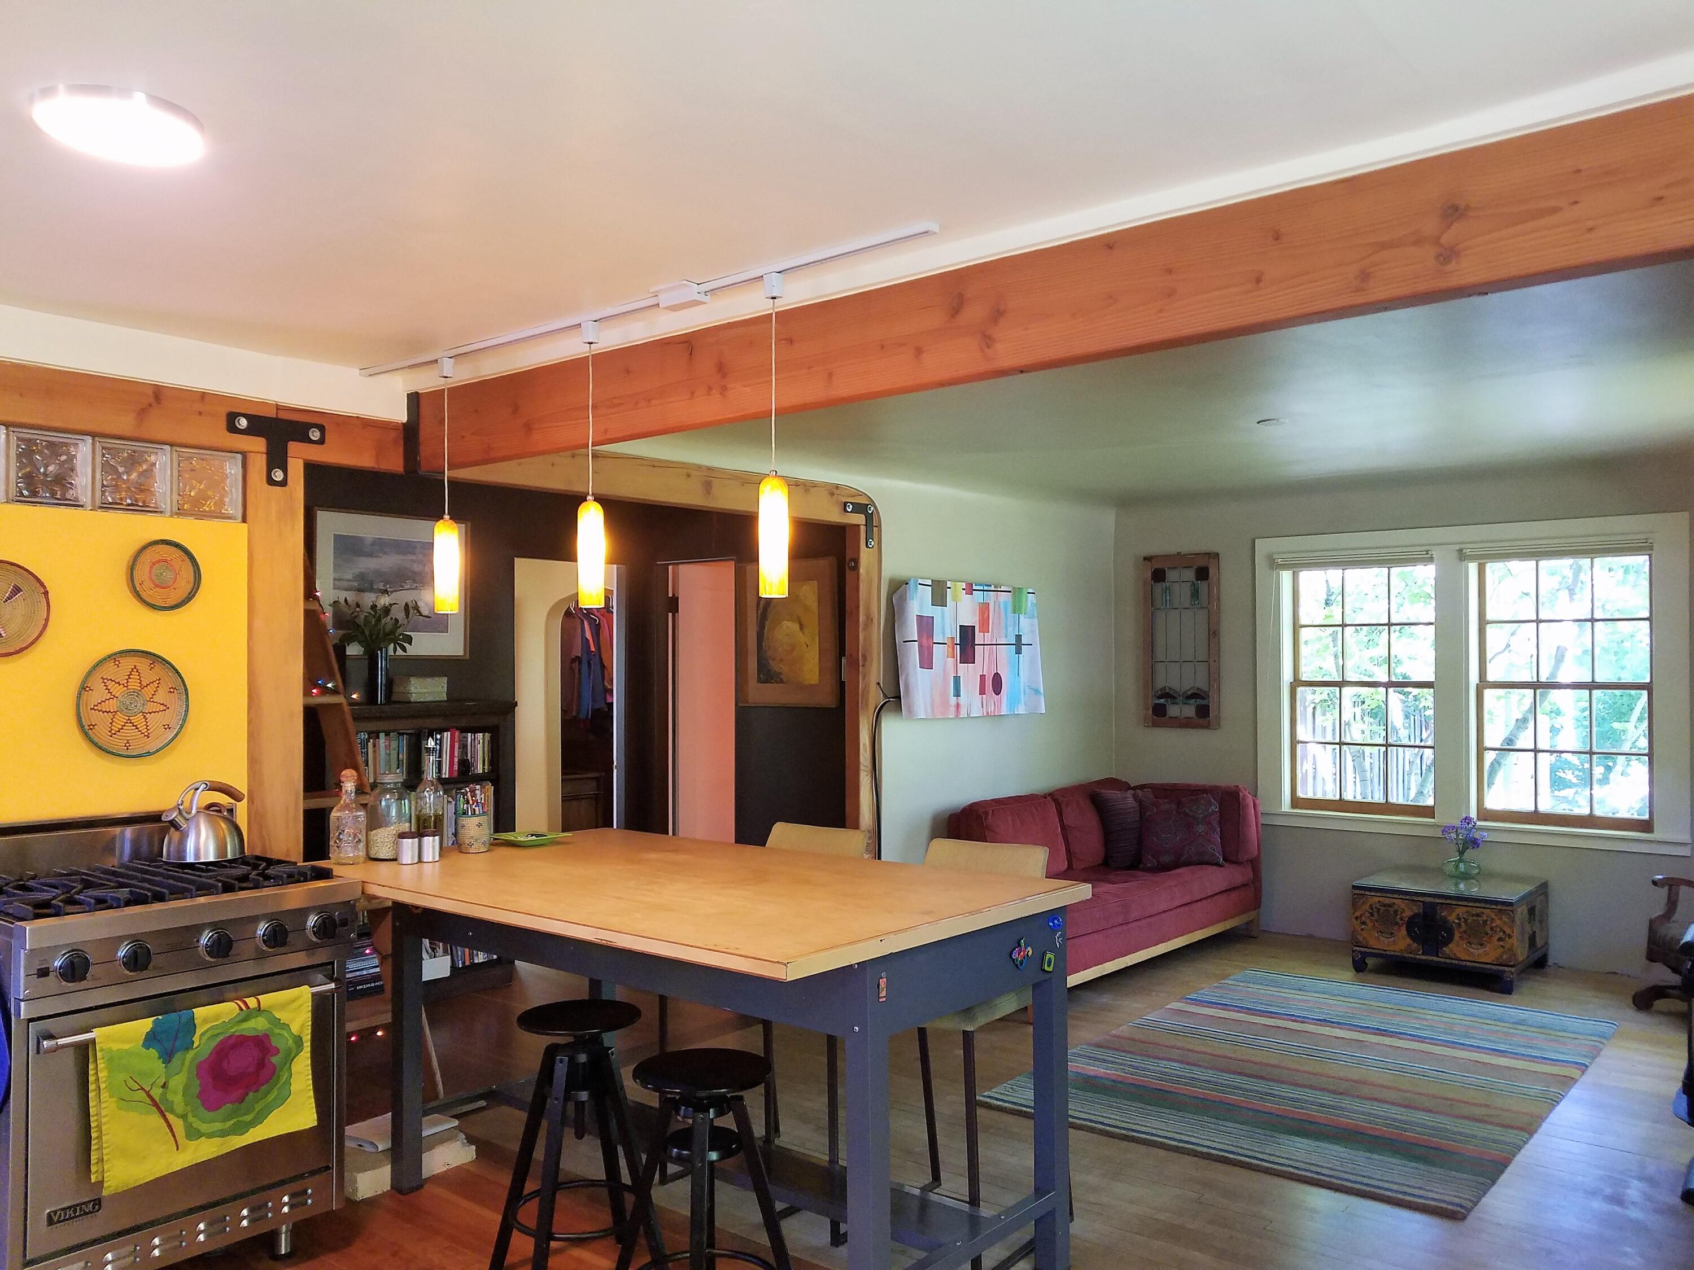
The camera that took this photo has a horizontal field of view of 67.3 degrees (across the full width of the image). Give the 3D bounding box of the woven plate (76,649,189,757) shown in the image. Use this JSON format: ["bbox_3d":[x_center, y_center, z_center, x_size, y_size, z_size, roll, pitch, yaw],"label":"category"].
[{"bbox_3d":[-1.964,0.187,3.497,0.050,0.299,0.295,-1,-2,40],"label":"woven plate"}]

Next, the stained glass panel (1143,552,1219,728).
[{"bbox_3d":[1.977,0.038,7.519,0.476,1.024,0.040,-1,-2,39],"label":"stained glass panel"}]

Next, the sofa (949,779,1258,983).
[{"bbox_3d":[1.202,1.216,6.439,0.890,0.855,2.330,-1,-2,40],"label":"sofa"}]

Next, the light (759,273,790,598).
[{"bbox_3d":[-0.169,-0.463,2.950,0.070,0.758,0.070,0,-1,0],"label":"light"}]

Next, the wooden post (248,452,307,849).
[{"bbox_3d":[-1.780,0.522,3.873,0.150,2.124,0.176,-1,-2,39],"label":"wooden post"}]

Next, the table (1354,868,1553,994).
[{"bbox_3d":[2.943,1.429,6.221,0.723,0.420,0.650,-1,-2,39],"label":"table"}]

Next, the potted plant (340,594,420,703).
[{"bbox_3d":[-2.053,0.061,5.596,0.350,0.489,0.350,-1,-2,40],"label":"potted plant"}]

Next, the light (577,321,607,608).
[{"bbox_3d":[-0.676,-0.451,3.362,0.074,0.763,0.074,0,-1,0],"label":"light"}]

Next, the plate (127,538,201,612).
[{"bbox_3d":[-1.916,-0.167,3.579,0.040,0.196,0.196,-1,-2,39],"label":"plate"}]

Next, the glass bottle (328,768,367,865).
[{"bbox_3d":[-1.420,0.514,3.629,0.104,0.265,0.104,-1,-2,39],"label":"glass bottle"}]

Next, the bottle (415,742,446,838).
[{"bbox_3d":[-1.236,0.481,3.782,0.085,0.339,0.085,-1,-2,39],"label":"bottle"}]

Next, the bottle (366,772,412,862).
[{"bbox_3d":[-1.373,0.537,3.824,0.125,0.262,0.125,-1,-2,40],"label":"bottle"}]

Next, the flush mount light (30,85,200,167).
[{"bbox_3d":[-1.250,-0.871,2.186,0.262,0.030,0.262,0,-1,0],"label":"flush mount light"}]

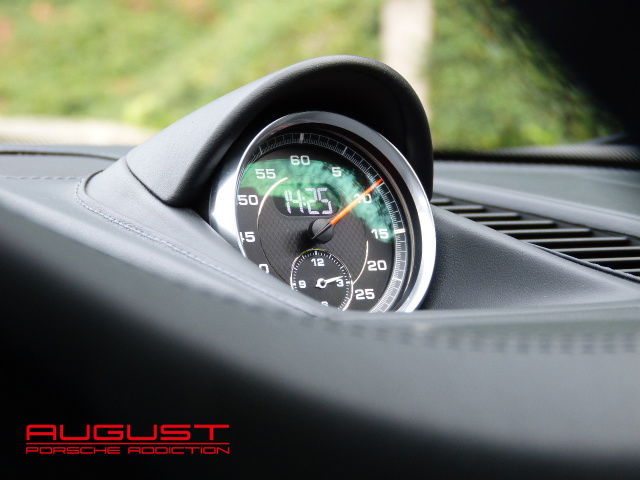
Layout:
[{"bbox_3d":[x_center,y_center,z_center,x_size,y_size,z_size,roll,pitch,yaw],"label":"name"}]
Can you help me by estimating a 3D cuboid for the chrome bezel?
[{"bbox_3d":[0.001,-0.003,0.737,0.080,0.080,0.016,-1,-17,-33],"label":"chrome bezel"}]

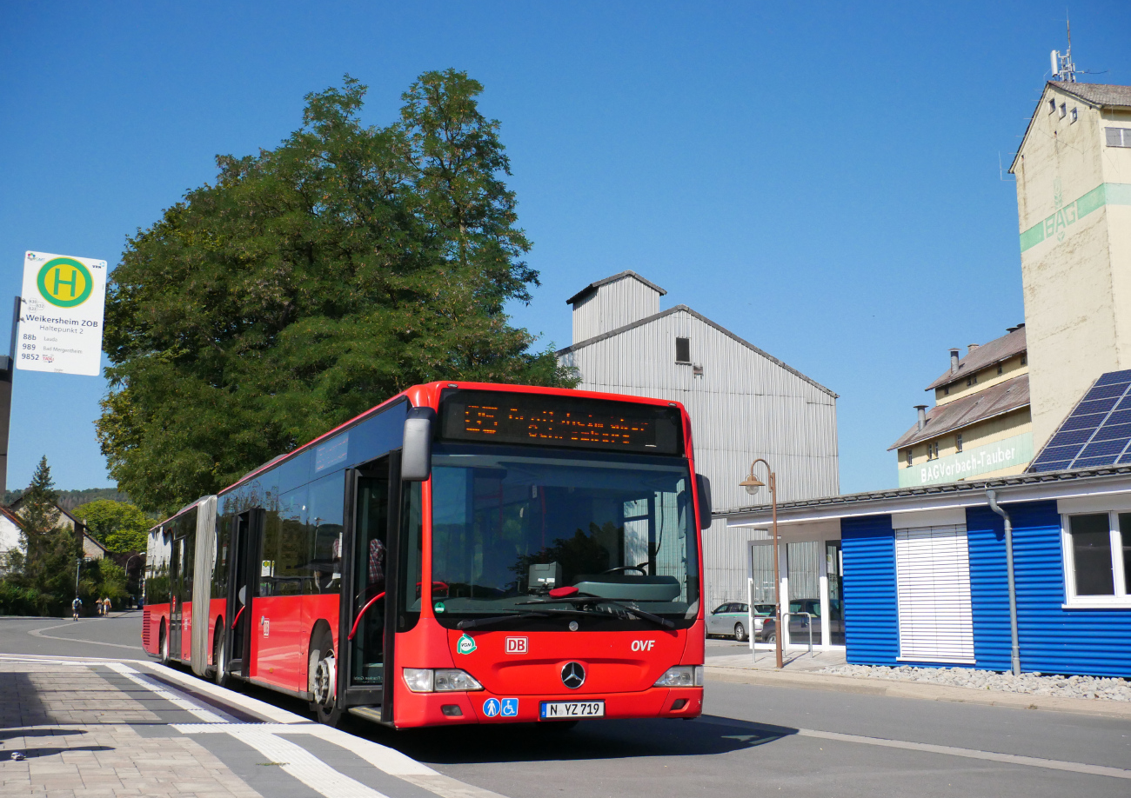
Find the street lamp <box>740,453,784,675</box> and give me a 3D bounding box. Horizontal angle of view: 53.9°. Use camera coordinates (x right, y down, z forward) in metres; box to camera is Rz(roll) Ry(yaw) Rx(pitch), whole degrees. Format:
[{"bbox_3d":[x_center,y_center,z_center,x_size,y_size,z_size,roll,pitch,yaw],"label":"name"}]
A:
[{"bbox_3d":[3.261,2.722,18.581,0.740,3.499,0.450,5,-12,-26],"label":"street lamp"}]

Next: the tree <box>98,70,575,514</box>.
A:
[{"bbox_3d":[-8.360,-2.144,41.119,17.408,21.623,15.500,0,-11,0],"label":"tree"}]

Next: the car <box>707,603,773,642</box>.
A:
[{"bbox_3d":[6.586,8.304,41.481,1.800,1.460,4.500,5,-12,-24],"label":"car"}]

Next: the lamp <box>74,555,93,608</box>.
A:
[{"bbox_3d":[-36.183,14.096,82.812,0.450,4.382,0.450,0,-11,0],"label":"lamp"}]

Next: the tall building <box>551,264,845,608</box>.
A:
[{"bbox_3d":[2.312,2.623,53.467,15.000,17.000,15.500,4,-11,-20],"label":"tall building"}]

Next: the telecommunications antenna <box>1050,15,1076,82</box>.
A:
[{"bbox_3d":[29.742,-20.967,66.386,1.200,4.144,1.200,-1,-11,8],"label":"telecommunications antenna"}]

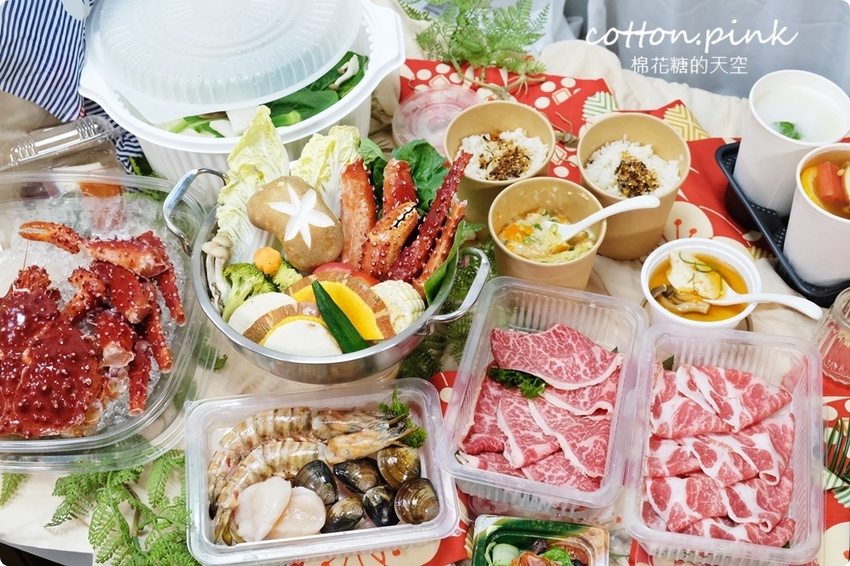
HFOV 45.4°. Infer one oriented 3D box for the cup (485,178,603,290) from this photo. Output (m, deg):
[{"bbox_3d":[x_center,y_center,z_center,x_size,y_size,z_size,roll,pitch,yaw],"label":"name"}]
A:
[{"bbox_3d":[0.104,-0.034,0.879,0.098,0.066,0.098,-1,53,1],"label":"cup"}]

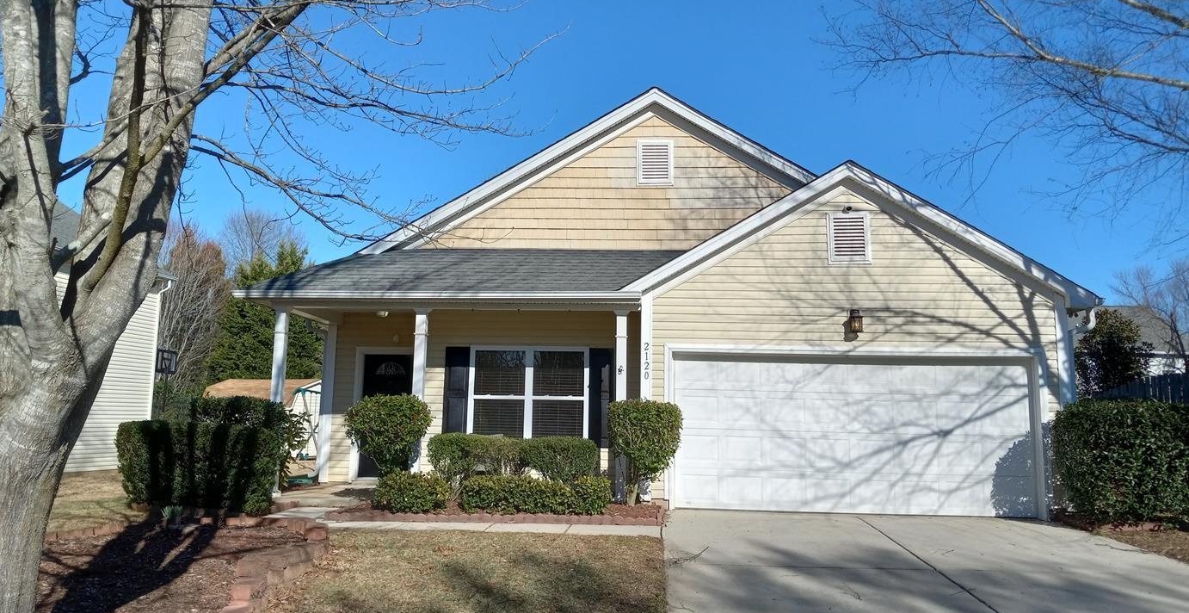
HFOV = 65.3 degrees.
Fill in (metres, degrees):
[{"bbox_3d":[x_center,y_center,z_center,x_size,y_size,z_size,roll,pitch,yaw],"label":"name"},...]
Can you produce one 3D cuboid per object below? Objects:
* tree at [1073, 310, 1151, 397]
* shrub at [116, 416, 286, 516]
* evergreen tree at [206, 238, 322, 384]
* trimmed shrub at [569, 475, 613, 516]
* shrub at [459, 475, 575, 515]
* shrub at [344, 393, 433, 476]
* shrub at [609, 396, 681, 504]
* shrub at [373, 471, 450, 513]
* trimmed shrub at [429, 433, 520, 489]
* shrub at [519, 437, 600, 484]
[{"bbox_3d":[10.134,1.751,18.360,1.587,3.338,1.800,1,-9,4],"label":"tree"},{"bbox_3d":[-5.061,2.044,12.067,1.942,1.156,1.000,1,-9,4],"label":"shrub"},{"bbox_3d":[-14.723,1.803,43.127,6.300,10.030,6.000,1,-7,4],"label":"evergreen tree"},{"bbox_3d":[-0.069,2.359,11.650,0.600,0.458,0.600,1,-9,4],"label":"trimmed shrub"},{"bbox_3d":[-0.982,2.354,11.687,1.430,0.480,0.780,1,-7,4],"label":"shrub"},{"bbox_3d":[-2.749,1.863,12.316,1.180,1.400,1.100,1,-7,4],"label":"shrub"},{"bbox_3d":[0.662,1.912,12.032,0.950,1.351,0.950,1,-9,4],"label":"shrub"},{"bbox_3d":[-2.319,2.329,11.776,0.980,0.500,0.820,1,-7,4],"label":"shrub"},{"bbox_3d":[-1.590,2.108,12.244,1.278,0.842,0.900,1,-9,4],"label":"trimmed shrub"},{"bbox_3d":[-0.458,2.109,12.223,1.047,0.777,0.850,1,-9,4],"label":"shrub"}]

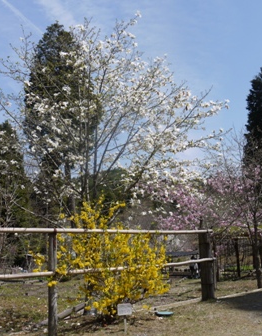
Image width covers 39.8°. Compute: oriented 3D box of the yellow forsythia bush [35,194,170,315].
[{"bbox_3d":[-0.377,1.212,4.969,1.900,1.616,1.600,0,-9,0],"label":"yellow forsythia bush"}]

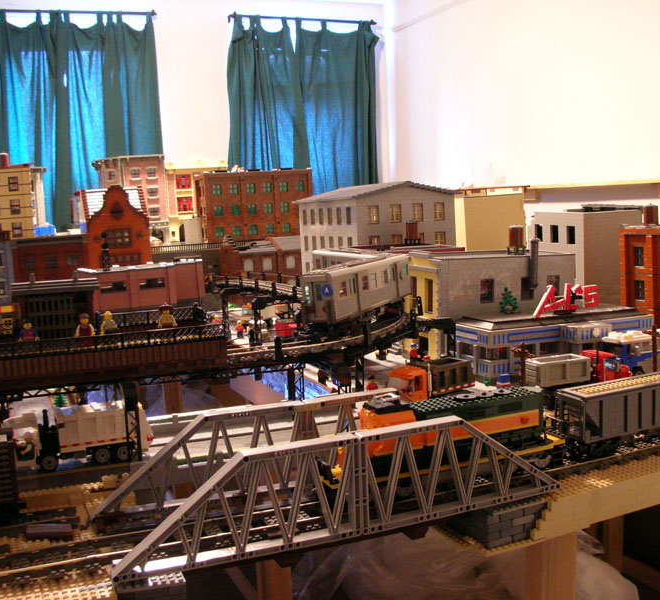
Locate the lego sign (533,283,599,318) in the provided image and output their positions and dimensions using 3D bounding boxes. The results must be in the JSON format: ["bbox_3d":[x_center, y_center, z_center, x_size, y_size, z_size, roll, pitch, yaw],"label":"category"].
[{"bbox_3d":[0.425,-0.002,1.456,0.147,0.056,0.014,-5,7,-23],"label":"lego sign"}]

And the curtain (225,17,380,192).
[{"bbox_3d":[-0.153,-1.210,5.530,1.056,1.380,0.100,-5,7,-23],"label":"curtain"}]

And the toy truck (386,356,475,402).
[{"bbox_3d":[0.147,0.130,1.156,0.132,0.084,0.053,-7,8,-37],"label":"toy truck"}]

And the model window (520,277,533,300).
[{"bbox_3d":[0.396,-0.023,1.629,0.032,0.048,0.010,-5,7,-23],"label":"model window"}]

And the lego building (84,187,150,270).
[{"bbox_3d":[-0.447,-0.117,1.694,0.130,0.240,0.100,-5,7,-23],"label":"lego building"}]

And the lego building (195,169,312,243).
[{"bbox_3d":[-0.285,-0.350,3.029,0.412,0.255,0.175,-5,7,-23],"label":"lego building"}]

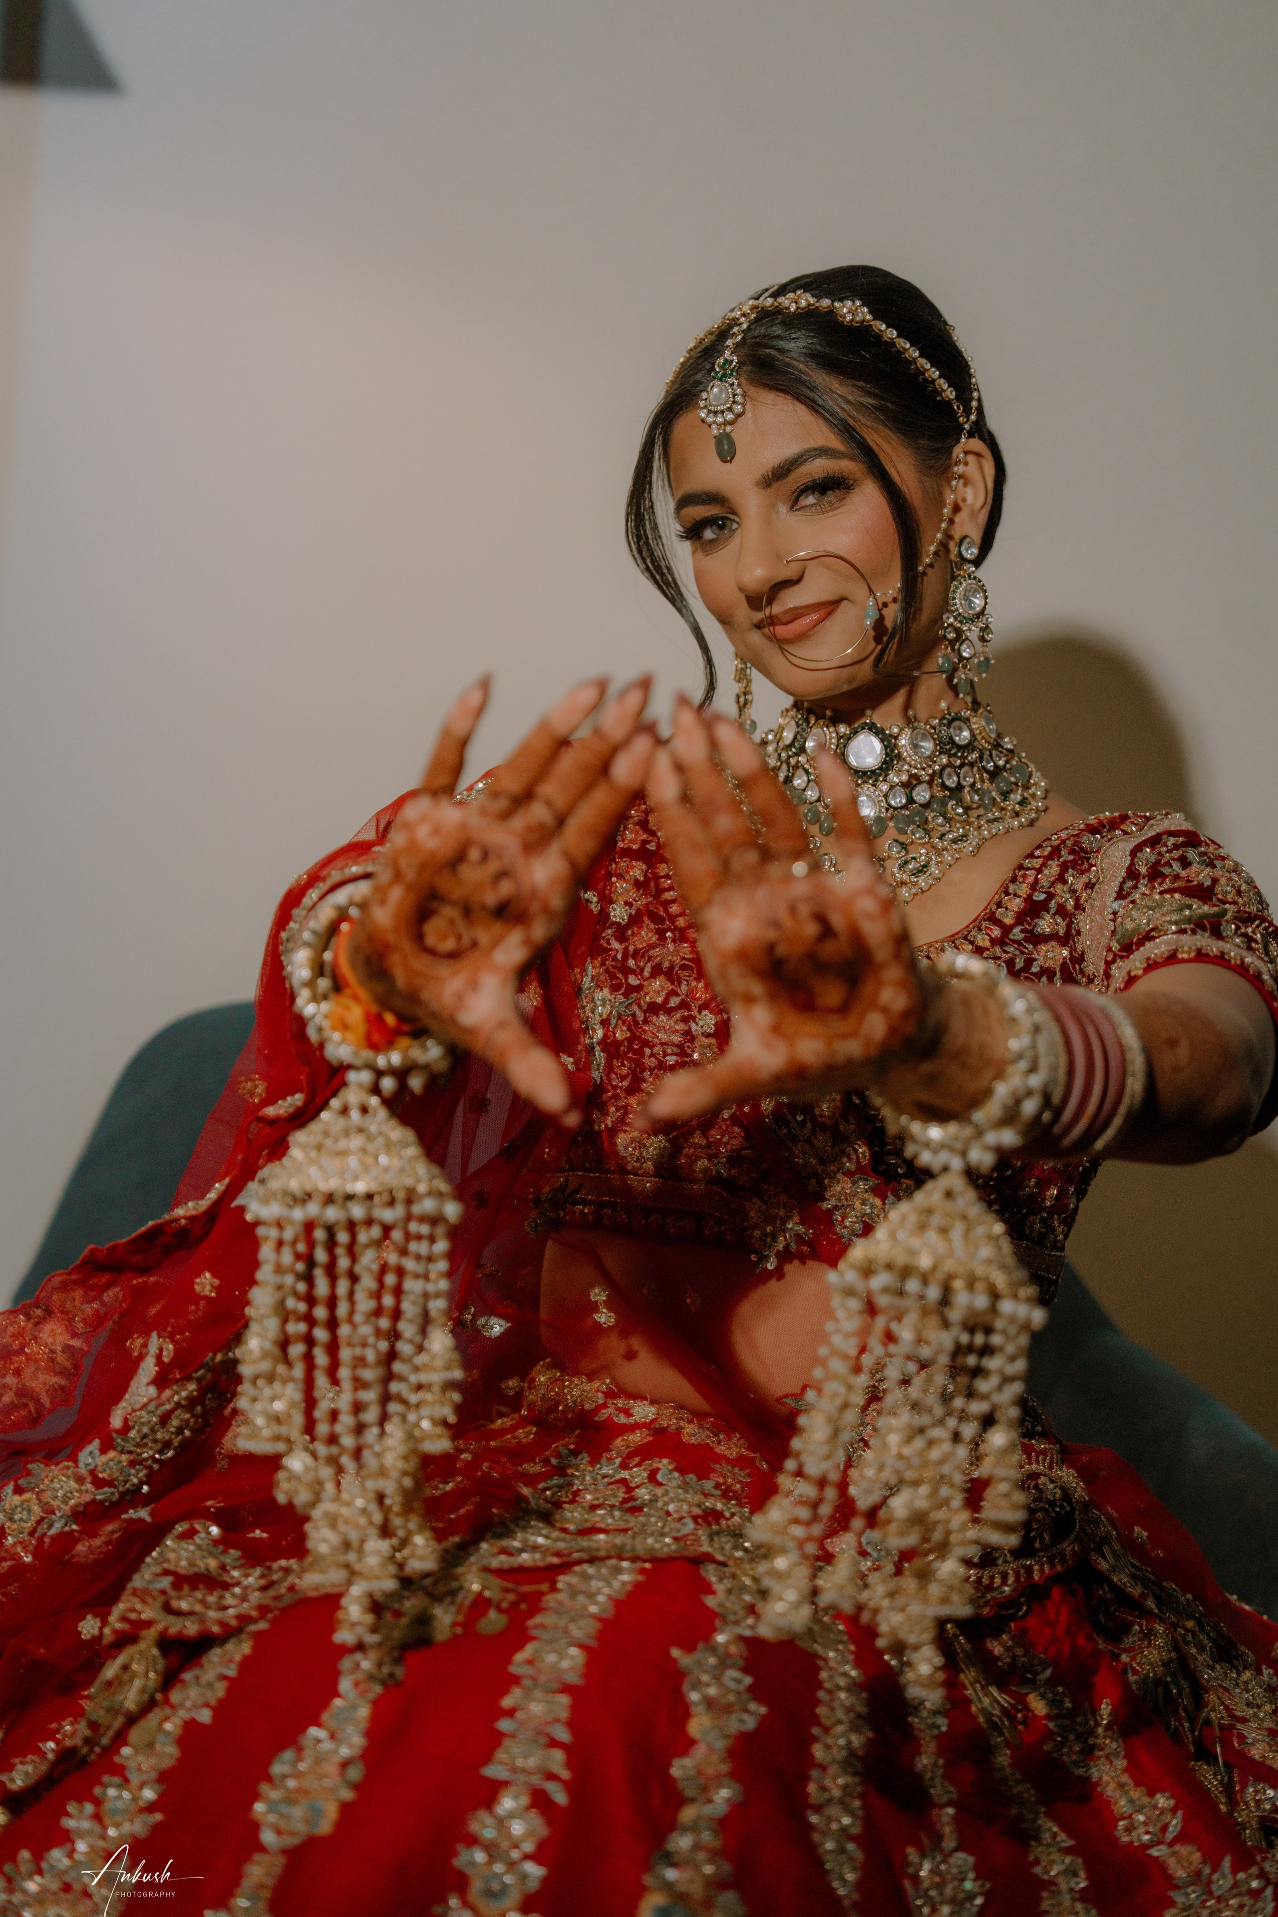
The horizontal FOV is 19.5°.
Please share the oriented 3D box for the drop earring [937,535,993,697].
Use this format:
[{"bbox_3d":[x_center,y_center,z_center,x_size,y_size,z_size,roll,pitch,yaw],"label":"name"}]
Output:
[{"bbox_3d":[0.172,-0.180,1.962,0.031,0.088,0.015,-2,4,-30],"label":"drop earring"}]

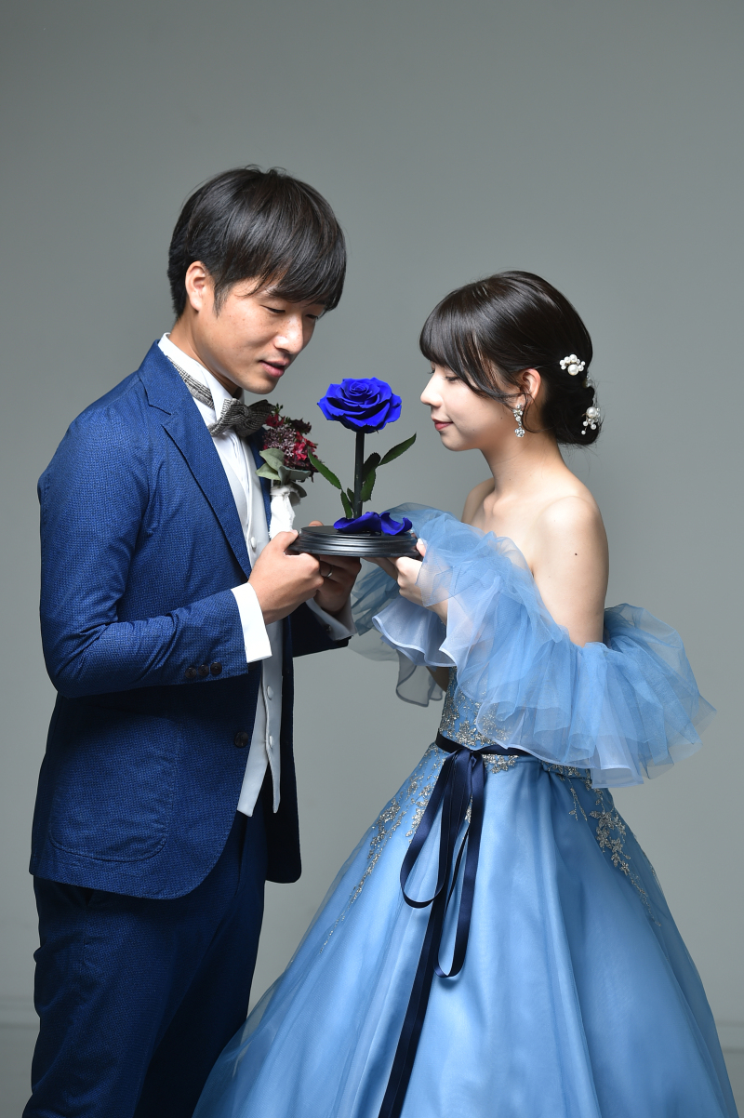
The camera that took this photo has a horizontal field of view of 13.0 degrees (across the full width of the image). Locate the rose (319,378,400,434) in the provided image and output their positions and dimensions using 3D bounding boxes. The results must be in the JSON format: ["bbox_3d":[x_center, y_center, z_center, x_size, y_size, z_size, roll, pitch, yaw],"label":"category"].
[{"bbox_3d":[-0.014,-0.183,3.900,0.100,0.063,0.096,2,10,0],"label":"rose"}]

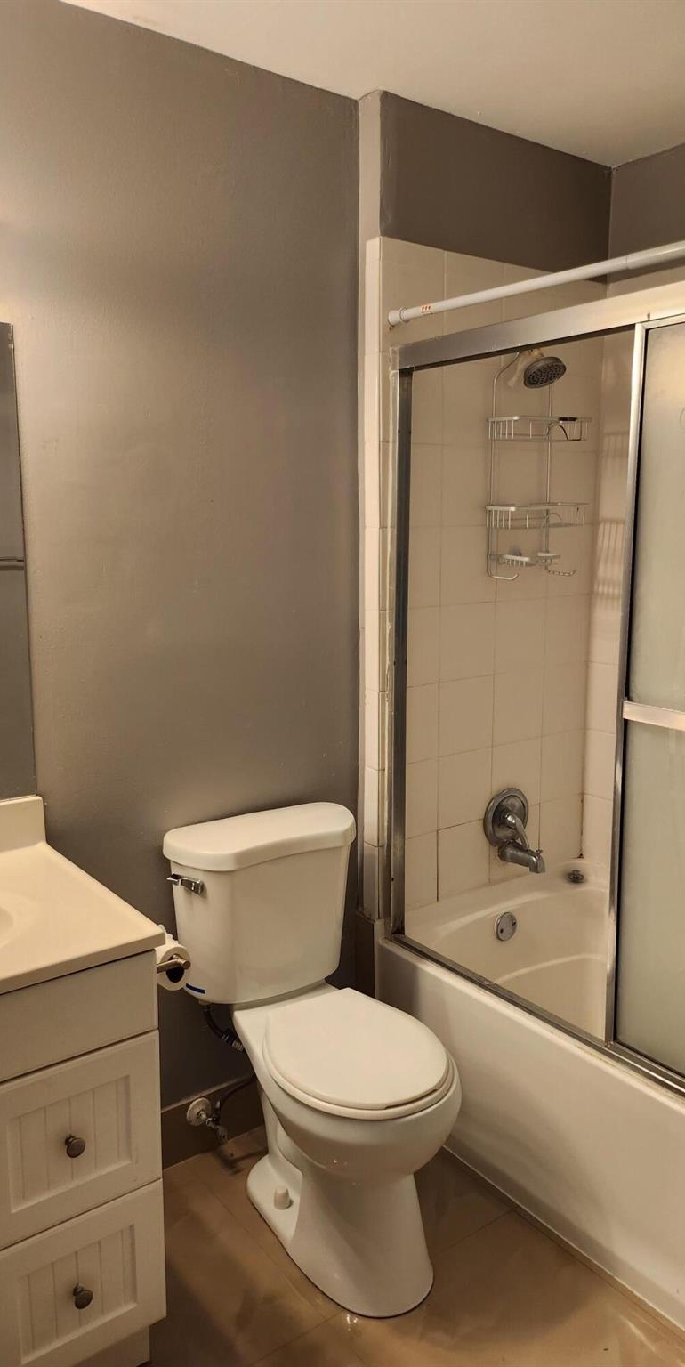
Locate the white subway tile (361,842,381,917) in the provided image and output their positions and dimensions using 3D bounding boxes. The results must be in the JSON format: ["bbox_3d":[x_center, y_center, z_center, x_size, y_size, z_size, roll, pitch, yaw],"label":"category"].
[{"bbox_3d":[0.078,0.507,2.434,0.010,0.199,0.054,-7,12,-36],"label":"white subway tile"}]

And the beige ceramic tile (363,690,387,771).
[{"bbox_3d":[0.077,0.116,2.366,0.010,0.196,0.054,-7,12,-36],"label":"beige ceramic tile"}]

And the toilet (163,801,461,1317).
[{"bbox_3d":[-0.032,0.751,2.007,0.453,0.809,0.668,-7,12,-36],"label":"toilet"}]

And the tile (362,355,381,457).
[{"bbox_3d":[0.076,-0.671,2.231,0.010,0.201,0.054,-7,12,-36],"label":"tile"}]

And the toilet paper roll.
[{"bbox_3d":[-0.312,0.476,1.642,0.074,0.074,0.102,-7,12,-36],"label":"toilet paper roll"}]

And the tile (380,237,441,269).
[{"bbox_3d":[0.165,-0.999,2.214,0.194,0.051,0.010,-7,12,-36],"label":"tile"}]

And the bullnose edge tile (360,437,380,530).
[{"bbox_3d":[0.076,-0.472,2.265,0.010,0.199,0.054,-7,12,-36],"label":"bullnose edge tile"}]

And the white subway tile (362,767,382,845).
[{"bbox_3d":[0.078,0.311,2.400,0.010,0.196,0.054,-7,12,-36],"label":"white subway tile"}]

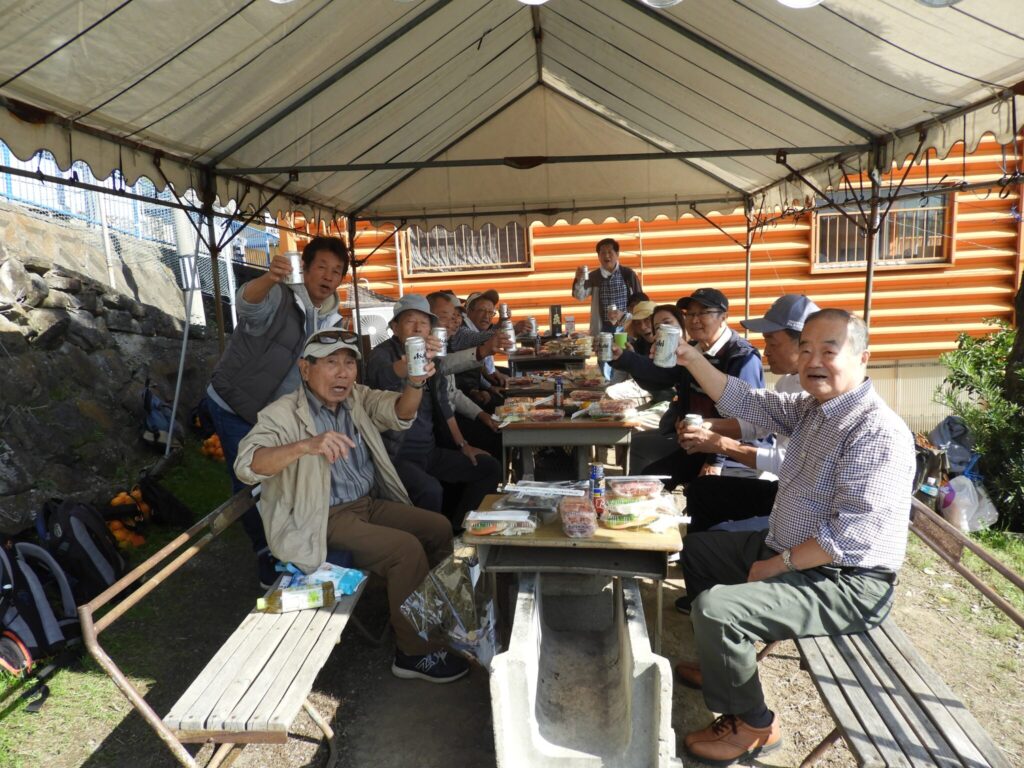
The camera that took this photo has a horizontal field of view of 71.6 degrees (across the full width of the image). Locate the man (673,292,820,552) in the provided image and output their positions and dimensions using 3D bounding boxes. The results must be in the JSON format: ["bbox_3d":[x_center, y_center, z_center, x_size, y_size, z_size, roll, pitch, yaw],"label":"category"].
[{"bbox_3d":[0.960,0.344,2.620,0.750,1.300,0.580,-1,9,7],"label":"man"}]

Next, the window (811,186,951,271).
[{"bbox_3d":[4.291,-1.784,8.200,1.660,0.960,0.150,-2,9,4],"label":"window"}]

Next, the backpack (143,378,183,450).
[{"bbox_3d":[-2.609,0.228,5.300,0.200,0.480,0.270,7,13,44],"label":"backpack"}]

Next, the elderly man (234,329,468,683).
[{"bbox_3d":[-0.528,0.451,2.507,0.622,1.288,0.622,6,13,41],"label":"elderly man"}]

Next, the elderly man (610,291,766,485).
[{"bbox_3d":[0.834,0.241,3.245,0.660,1.330,0.580,-6,10,-20],"label":"elderly man"}]

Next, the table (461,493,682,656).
[{"bbox_3d":[0.217,0.755,2.222,0.600,0.720,0.400,-1,10,11],"label":"table"}]

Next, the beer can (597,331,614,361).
[{"bbox_3d":[0.448,-0.178,3.380,0.066,0.122,0.066,-2,10,0],"label":"beer can"}]

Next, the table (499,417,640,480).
[{"bbox_3d":[0.299,0.495,3.389,0.620,0.770,0.420,-1,10,7],"label":"table"}]

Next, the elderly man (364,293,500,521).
[{"bbox_3d":[-0.400,0.238,3.400,0.740,1.320,0.580,4,10,34],"label":"elderly man"}]

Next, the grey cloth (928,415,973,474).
[{"bbox_3d":[2.656,0.376,4.300,0.270,0.330,0.250,4,11,37],"label":"grey cloth"}]

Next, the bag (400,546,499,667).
[{"bbox_3d":[-0.194,0.689,2.200,0.290,0.360,0.200,-1,9,6],"label":"bag"}]

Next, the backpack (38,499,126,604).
[{"bbox_3d":[-1.984,0.778,3.280,0.310,0.460,0.250,-10,12,-36],"label":"backpack"}]

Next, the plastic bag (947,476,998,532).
[{"bbox_3d":[2.330,0.611,3.600,0.240,0.260,0.200,1,10,22],"label":"plastic bag"}]

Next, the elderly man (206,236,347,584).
[{"bbox_3d":[-1.040,0.157,3.140,0.590,1.610,0.590,6,12,43],"label":"elderly man"}]

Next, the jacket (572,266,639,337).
[{"bbox_3d":[0.738,-0.635,5.600,0.560,0.630,0.400,-1,9,6],"label":"jacket"}]

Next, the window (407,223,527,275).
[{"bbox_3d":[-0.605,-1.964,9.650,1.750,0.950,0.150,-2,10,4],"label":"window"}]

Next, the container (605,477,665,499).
[{"bbox_3d":[0.373,0.312,2.130,0.180,0.050,0.120,-2,9,3],"label":"container"}]

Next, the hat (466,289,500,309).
[{"bbox_3d":[-0.193,-0.578,4.800,0.260,0.140,0.180,4,11,36],"label":"hat"}]

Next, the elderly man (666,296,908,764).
[{"bbox_3d":[0.806,0.440,2.157,0.731,1.313,0.568,-5,10,-17],"label":"elderly man"}]

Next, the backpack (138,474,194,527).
[{"bbox_3d":[-1.928,0.654,3.950,0.290,0.310,0.270,-9,11,-37],"label":"backpack"}]

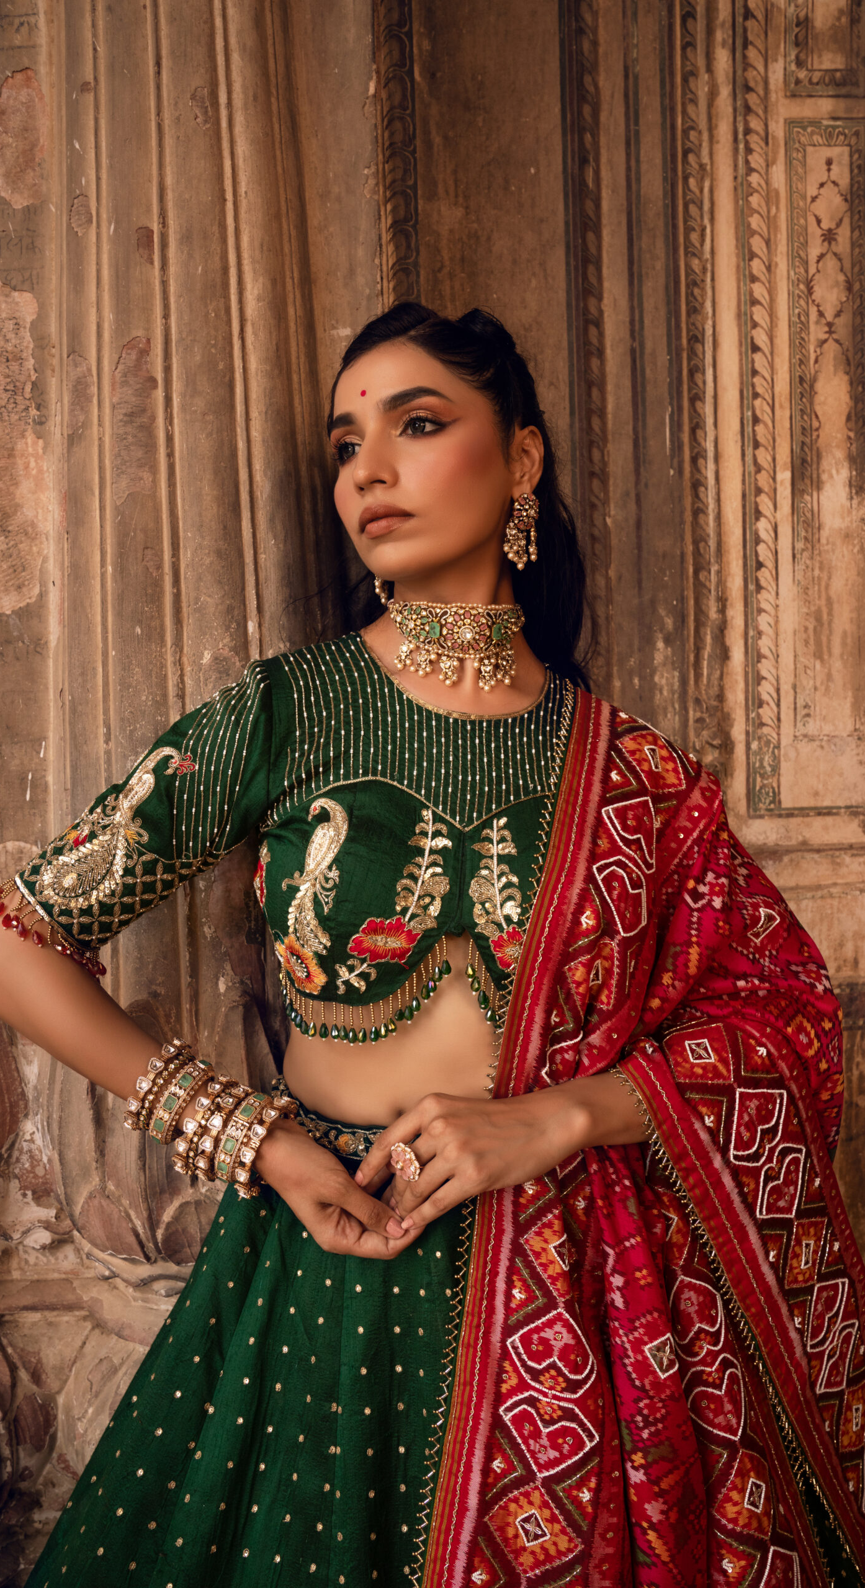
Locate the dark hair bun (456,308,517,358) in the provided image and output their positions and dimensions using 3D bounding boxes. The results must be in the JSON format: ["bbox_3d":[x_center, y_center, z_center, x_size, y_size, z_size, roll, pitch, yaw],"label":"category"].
[{"bbox_3d":[0.047,-0.402,0.925,0.054,0.045,0.055,-1,0,30],"label":"dark hair bun"}]

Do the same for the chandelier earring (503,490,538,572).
[{"bbox_3d":[0.072,-0.213,0.865,0.033,0.064,0.015,-1,0,-30],"label":"chandelier earring"}]

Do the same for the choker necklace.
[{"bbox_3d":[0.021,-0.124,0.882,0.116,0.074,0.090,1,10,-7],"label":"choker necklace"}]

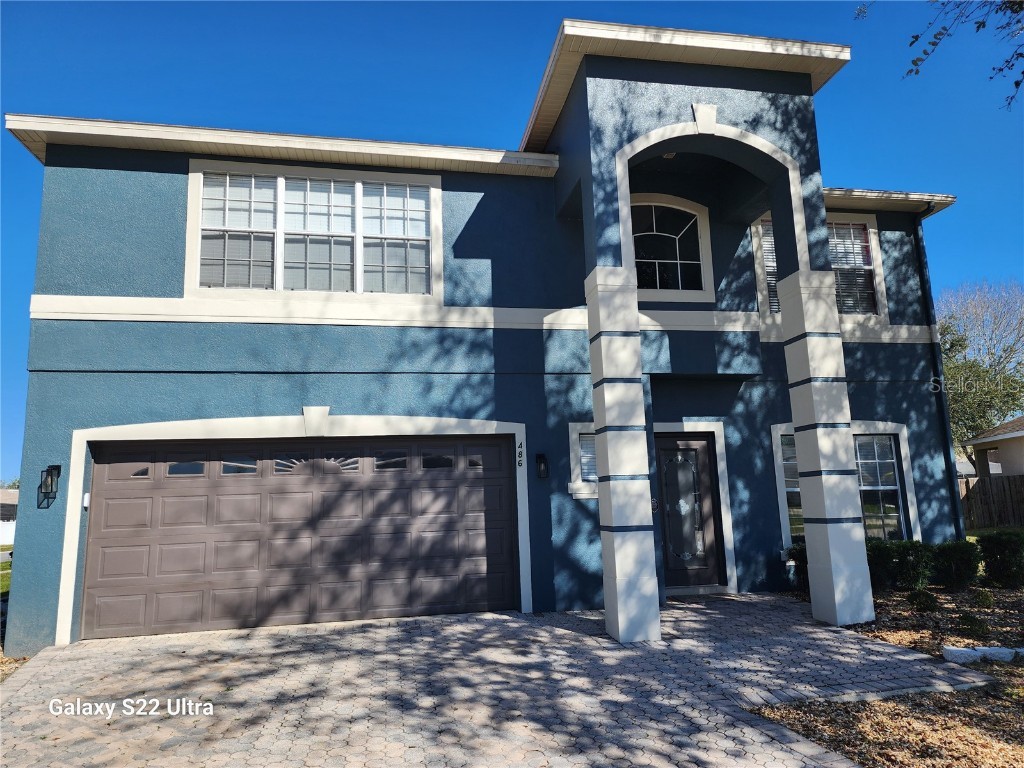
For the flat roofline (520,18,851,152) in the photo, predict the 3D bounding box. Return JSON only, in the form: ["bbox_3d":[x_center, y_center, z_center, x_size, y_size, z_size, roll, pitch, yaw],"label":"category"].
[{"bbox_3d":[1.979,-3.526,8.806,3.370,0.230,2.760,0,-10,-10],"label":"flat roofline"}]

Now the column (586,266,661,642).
[{"bbox_3d":[1.126,0.645,6.980,0.425,3.715,0.430,0,-10,-10],"label":"column"}]

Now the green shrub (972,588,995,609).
[{"bbox_3d":[5.320,2.403,7.677,0.240,0.190,0.230,0,-10,-10],"label":"green shrub"}]

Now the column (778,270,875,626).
[{"bbox_3d":[3.494,0.648,7.623,0.440,3.850,0.440,0,-10,-11],"label":"column"}]

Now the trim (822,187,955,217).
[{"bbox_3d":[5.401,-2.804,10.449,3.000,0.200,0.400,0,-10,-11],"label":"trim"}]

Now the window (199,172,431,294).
[{"bbox_3d":[-2.394,-1.869,8.460,2.770,1.490,0.130,0,-10,-11],"label":"window"}]

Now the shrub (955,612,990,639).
[{"bbox_3d":[4.209,2.188,6.270,0.300,0.200,0.280,0,-10,-10],"label":"shrub"}]

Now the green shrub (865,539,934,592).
[{"bbox_3d":[5.120,2.400,9.102,0.930,0.650,0.700,0,-10,-11],"label":"green shrub"}]

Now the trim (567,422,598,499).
[{"bbox_3d":[1.108,0.959,8.568,0.820,0.940,0.120,0,-10,-11],"label":"trim"}]

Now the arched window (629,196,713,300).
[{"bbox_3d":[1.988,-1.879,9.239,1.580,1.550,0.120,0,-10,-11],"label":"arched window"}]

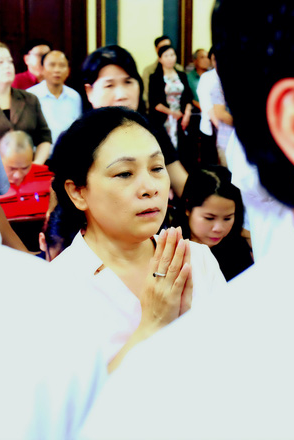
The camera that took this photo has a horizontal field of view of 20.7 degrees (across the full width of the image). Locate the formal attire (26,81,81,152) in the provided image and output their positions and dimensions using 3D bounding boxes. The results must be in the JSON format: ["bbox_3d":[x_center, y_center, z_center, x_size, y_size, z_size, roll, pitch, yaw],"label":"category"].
[{"bbox_3d":[-0.644,-0.675,5.721,0.460,0.620,0.270,-2,13,-10],"label":"formal attire"}]

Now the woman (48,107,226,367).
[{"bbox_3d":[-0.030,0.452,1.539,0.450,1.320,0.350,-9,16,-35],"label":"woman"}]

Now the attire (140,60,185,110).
[{"bbox_3d":[0.153,-1.300,8.171,0.460,0.620,0.270,-3,14,-15],"label":"attire"}]

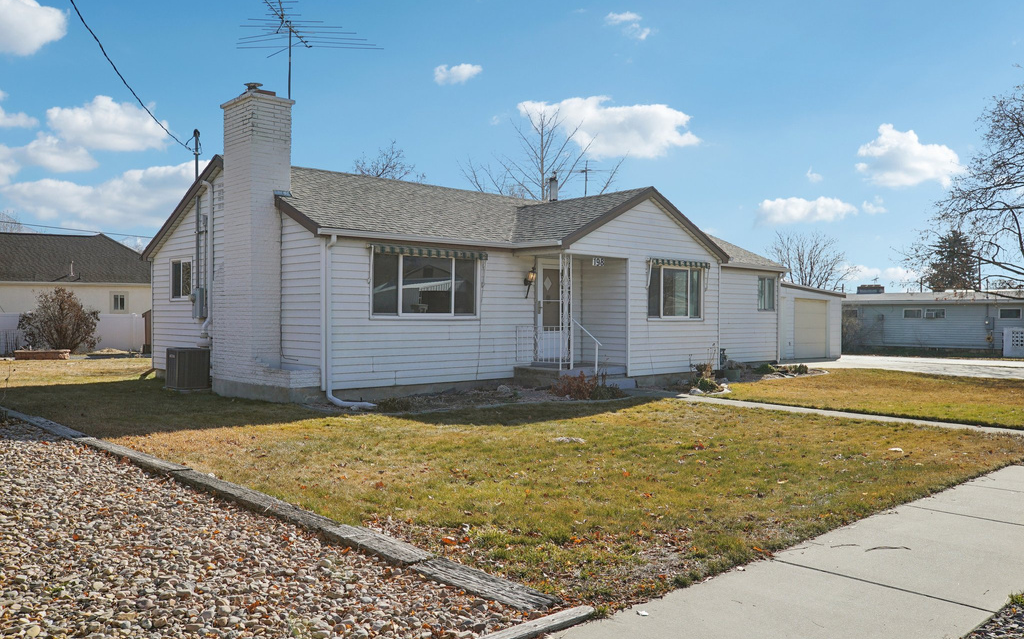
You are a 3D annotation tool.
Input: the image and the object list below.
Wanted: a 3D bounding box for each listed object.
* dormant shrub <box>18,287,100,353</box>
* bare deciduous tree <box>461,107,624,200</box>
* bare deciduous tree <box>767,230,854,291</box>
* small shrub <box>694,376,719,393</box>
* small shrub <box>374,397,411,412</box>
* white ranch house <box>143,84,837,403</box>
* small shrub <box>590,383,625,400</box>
[{"bbox_3d":[-17.000,0.000,31.000,3.050,2.500,2.900,0,0,0],"label":"dormant shrub"},{"bbox_3d":[1.330,-4.000,36.000,7.300,10.500,7.200,0,0,0],"label":"bare deciduous tree"},{"bbox_3d":[15.500,-1.700,43.000,4.600,6.000,4.600,0,0,0],"label":"bare deciduous tree"},{"bbox_3d":[3.750,1.250,15.900,0.470,0.320,0.450,0,0,0],"label":"small shrub"},{"bbox_3d":[-1.790,1.250,12.450,0.560,0.280,0.480,0,0,0],"label":"small shrub"},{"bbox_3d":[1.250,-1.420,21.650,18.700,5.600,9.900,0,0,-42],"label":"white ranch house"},{"bbox_3d":[1.680,1.240,14.450,0.580,0.330,0.500,0,0,0],"label":"small shrub"}]

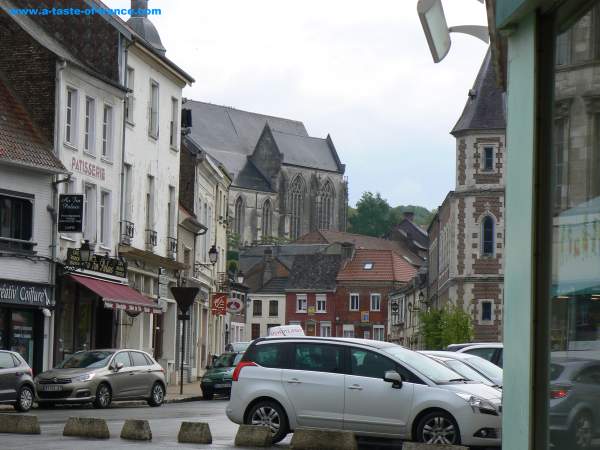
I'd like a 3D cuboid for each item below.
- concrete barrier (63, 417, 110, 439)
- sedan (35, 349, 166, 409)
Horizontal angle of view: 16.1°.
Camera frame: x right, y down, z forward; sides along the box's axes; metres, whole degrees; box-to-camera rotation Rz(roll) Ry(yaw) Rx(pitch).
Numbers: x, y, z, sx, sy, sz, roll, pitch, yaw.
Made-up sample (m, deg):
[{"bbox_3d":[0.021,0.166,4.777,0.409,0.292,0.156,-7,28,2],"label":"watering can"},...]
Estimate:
[{"bbox_3d":[-3.324,3.165,33.000,0.690,0.310,0.300,0,-4,22],"label":"concrete barrier"},{"bbox_3d":[-5.010,3.840,53.300,1.790,1.490,4.330,-1,-5,26],"label":"sedan"}]

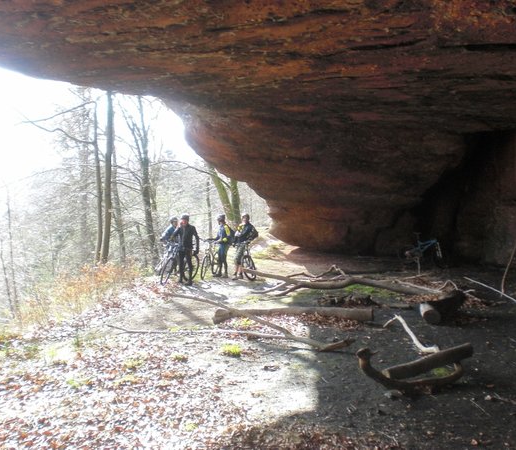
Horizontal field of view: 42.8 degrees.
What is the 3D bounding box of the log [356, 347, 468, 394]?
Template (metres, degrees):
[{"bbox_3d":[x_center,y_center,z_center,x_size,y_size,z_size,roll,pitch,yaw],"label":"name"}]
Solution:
[{"bbox_3d":[1.510,1.400,6.400,1.100,0.340,0.500,0,0,6],"label":"log"}]

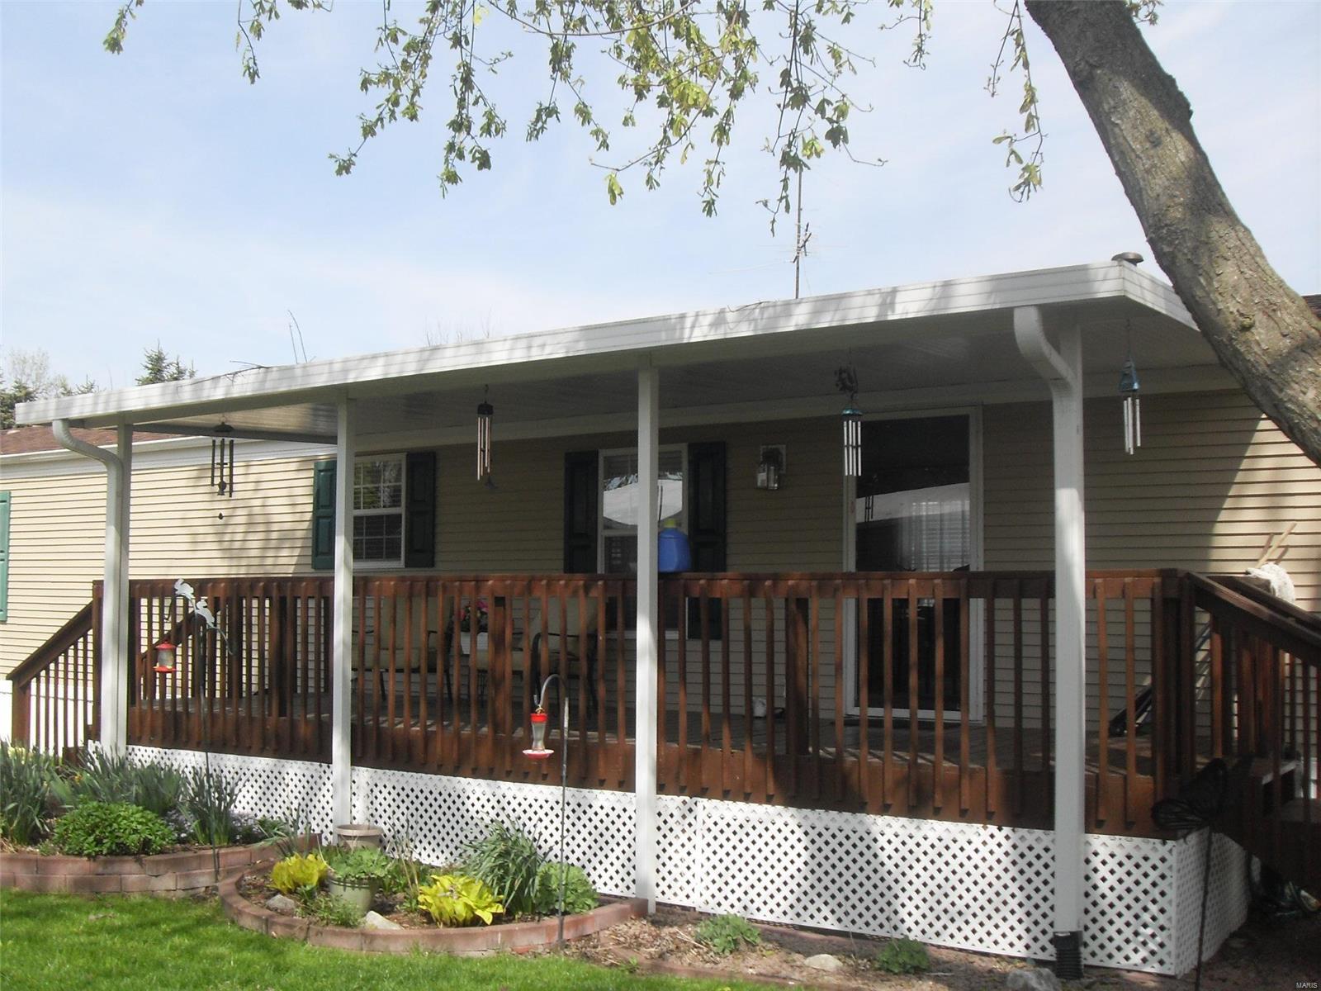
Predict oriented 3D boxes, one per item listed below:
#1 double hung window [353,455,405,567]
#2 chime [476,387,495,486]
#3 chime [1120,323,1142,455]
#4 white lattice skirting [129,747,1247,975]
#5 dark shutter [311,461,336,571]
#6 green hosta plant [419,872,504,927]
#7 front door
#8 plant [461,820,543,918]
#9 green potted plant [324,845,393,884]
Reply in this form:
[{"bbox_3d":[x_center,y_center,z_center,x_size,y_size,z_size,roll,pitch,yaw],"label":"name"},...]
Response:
[{"bbox_3d":[-2.544,0.139,12.356,0.830,0.983,0.080,-3,-5,34],"label":"double hung window"},{"bbox_3d":[-0.945,-0.319,7.628,0.096,0.535,0.096,0,-4,0],"label":"chime"},{"bbox_3d":[1.916,-0.436,5.754,0.086,0.553,0.086,-2,-4,33],"label":"chime"},{"bbox_3d":[-0.552,2.017,8.825,7.760,0.610,1.500,-3,-5,34],"label":"white lattice skirting"},{"bbox_3d":[-2.706,0.168,11.491,0.308,0.897,0.040,-2,-4,33],"label":"dark shutter"},{"bbox_3d":[-0.950,1.901,6.716,0.404,0.224,0.404,0,-4,0],"label":"green hosta plant"},{"bbox_3d":[1.546,0.413,8.668,0.808,1.879,0.061,-2,-4,33],"label":"front door"},{"bbox_3d":[-0.803,1.902,7.200,0.420,0.420,0.400,0,-4,0],"label":"plant"},{"bbox_3d":[-1.531,1.868,7.150,0.340,0.170,0.330,0,-4,0],"label":"green potted plant"}]

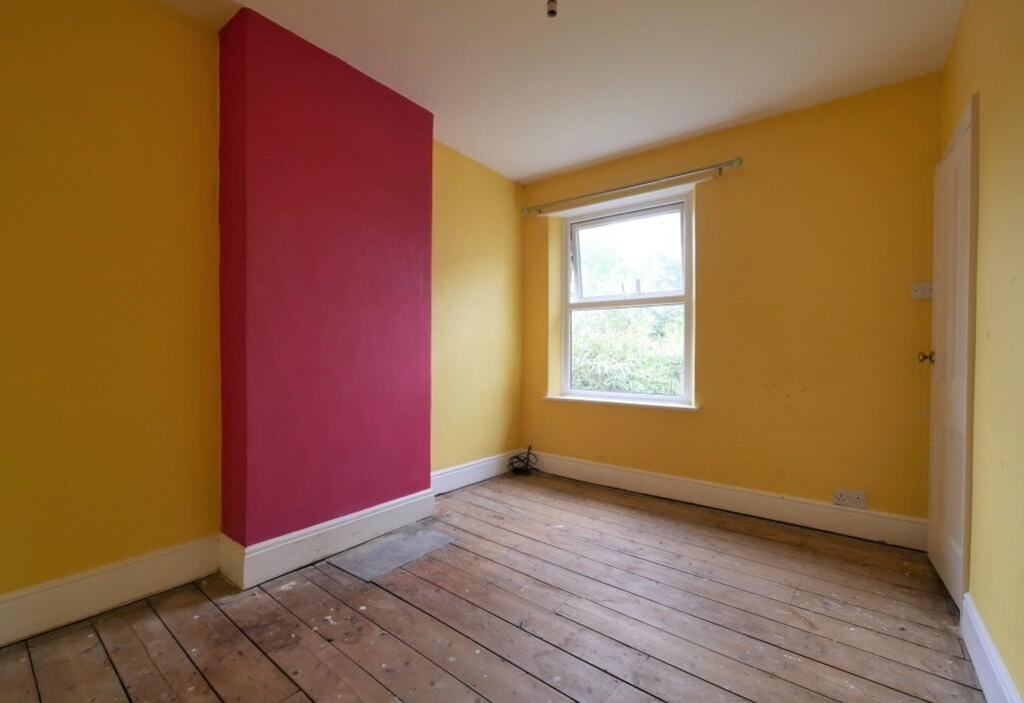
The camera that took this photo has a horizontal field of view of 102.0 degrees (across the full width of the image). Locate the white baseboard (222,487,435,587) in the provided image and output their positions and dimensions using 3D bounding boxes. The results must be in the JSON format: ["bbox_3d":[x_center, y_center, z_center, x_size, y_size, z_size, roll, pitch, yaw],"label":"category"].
[{"bbox_3d":[-0.955,0.969,2.343,0.280,0.180,1.080,1,1,40],"label":"white baseboard"}]

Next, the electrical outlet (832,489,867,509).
[{"bbox_3d":[1.955,0.859,2.398,0.146,0.086,0.016,1,1,35],"label":"electrical outlet"}]

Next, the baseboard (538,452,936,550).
[{"bbox_3d":[1.155,0.971,2.965,2.625,0.180,0.022,1,1,35],"label":"baseboard"}]

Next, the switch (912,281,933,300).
[{"bbox_3d":[2.198,-0.325,2.215,0.086,0.086,0.014,1,1,35],"label":"switch"}]

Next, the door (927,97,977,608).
[{"bbox_3d":[1.968,0.059,1.836,0.050,2.020,0.700,1,1,36],"label":"door"}]

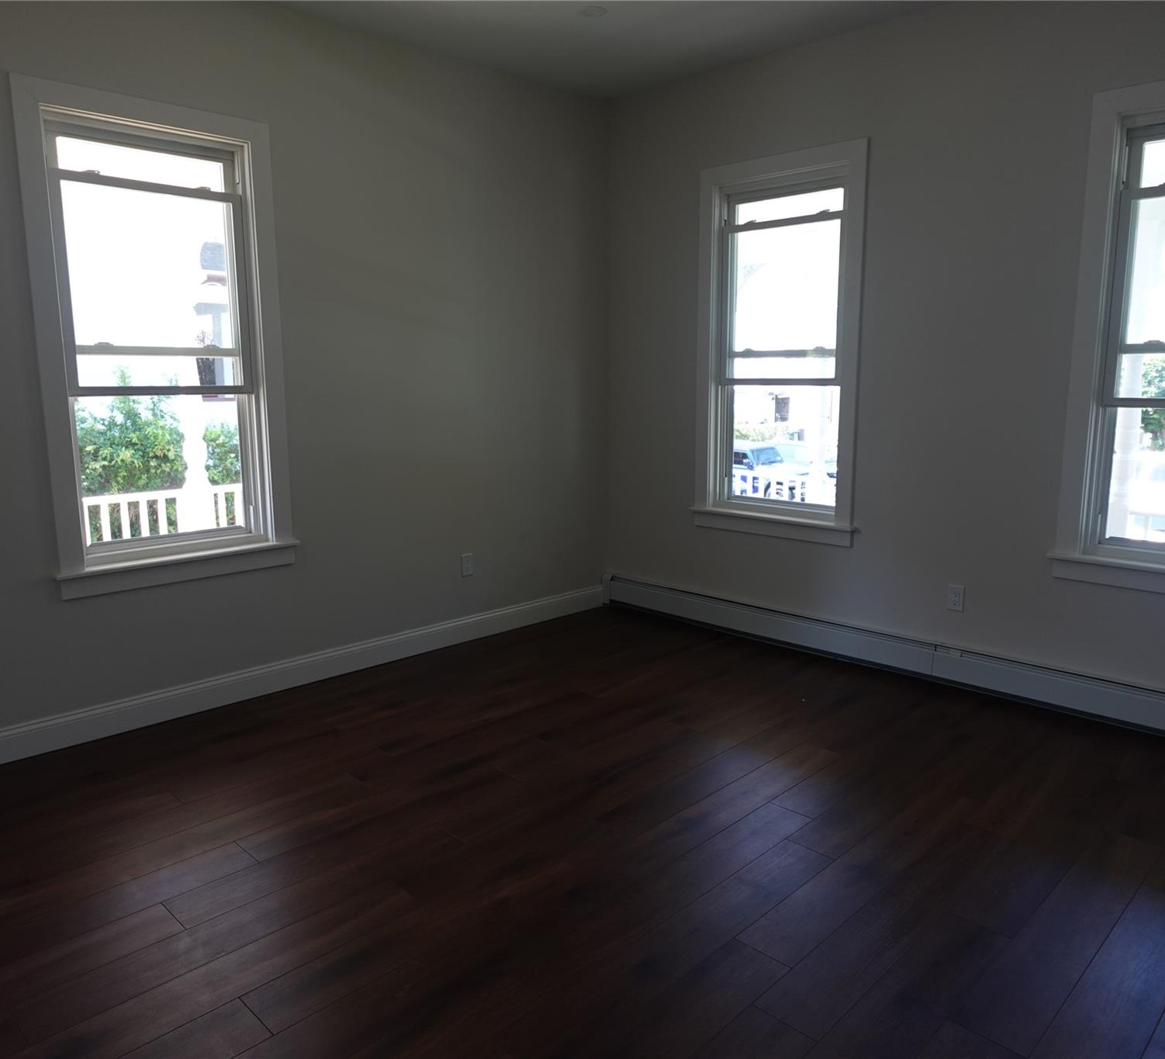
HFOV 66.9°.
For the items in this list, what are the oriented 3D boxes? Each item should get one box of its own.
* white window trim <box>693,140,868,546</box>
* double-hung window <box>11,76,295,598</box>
[{"bbox_3d":[1.026,-0.933,4.675,1.010,1.960,0.100,9,14,44],"label":"white window trim"},{"bbox_3d":[-1.718,-0.741,3.680,0.100,1.960,1.010,9,14,44],"label":"double-hung window"}]

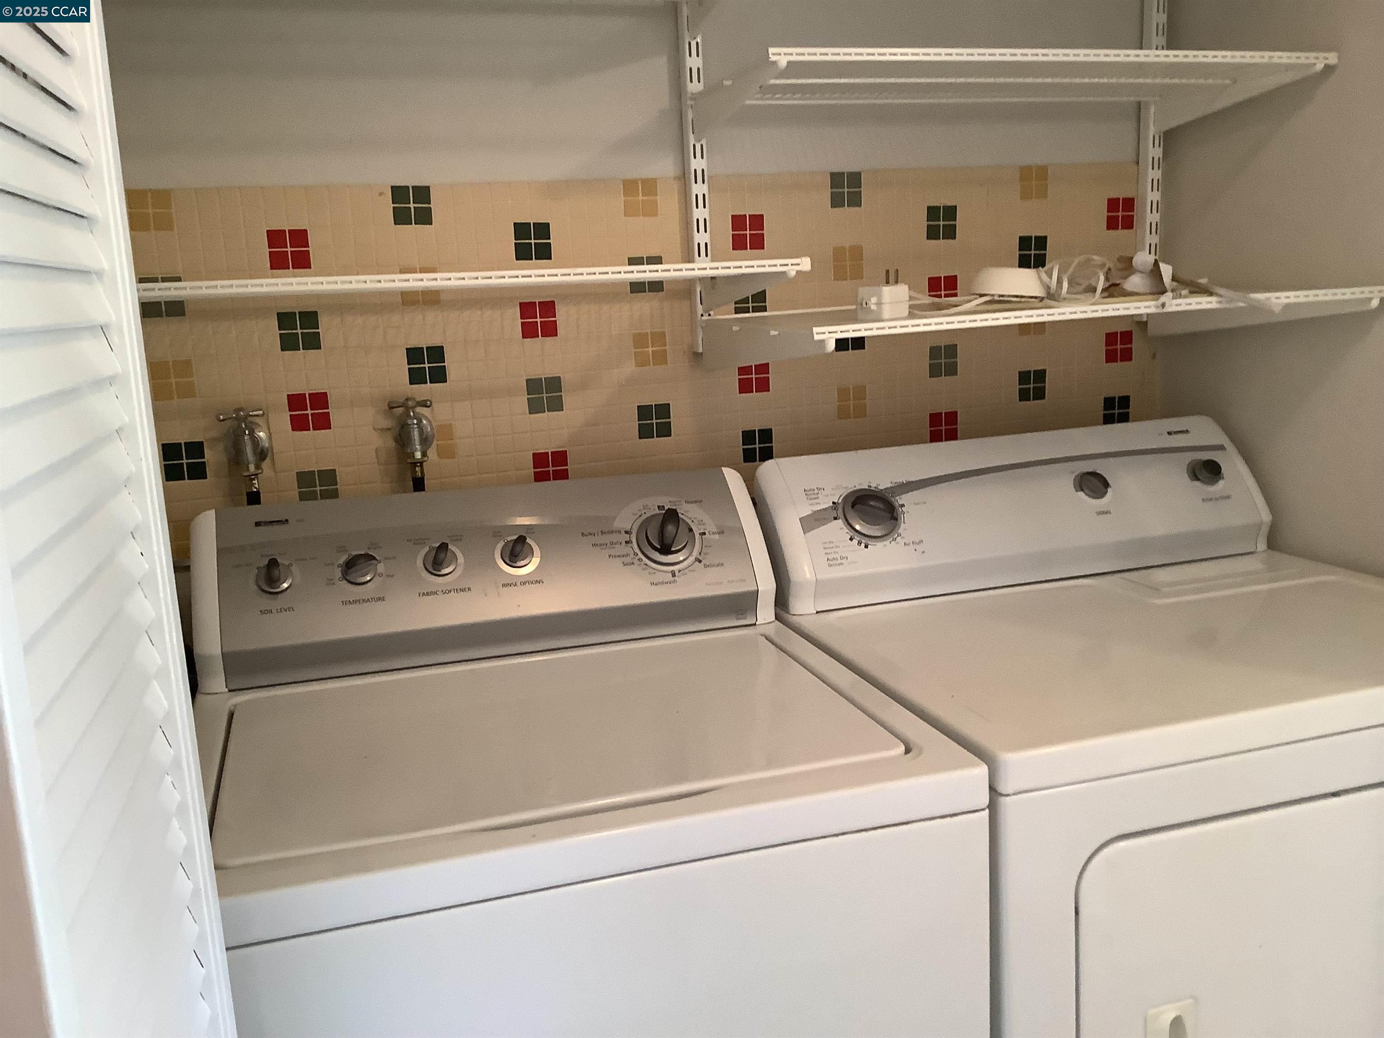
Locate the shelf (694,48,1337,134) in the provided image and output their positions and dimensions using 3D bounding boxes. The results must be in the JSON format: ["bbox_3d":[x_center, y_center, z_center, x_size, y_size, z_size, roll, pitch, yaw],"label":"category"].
[{"bbox_3d":[0.406,-0.549,1.615,0.778,0.062,0.316,-7,12,-17],"label":"shelf"}]

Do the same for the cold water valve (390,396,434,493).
[{"bbox_3d":[-0.356,-0.099,1.592,0.057,0.117,0.065,-7,12,-17],"label":"cold water valve"}]

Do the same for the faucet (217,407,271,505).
[{"bbox_3d":[-0.550,-0.080,1.530,0.057,0.117,0.065,-7,12,-17],"label":"faucet"}]

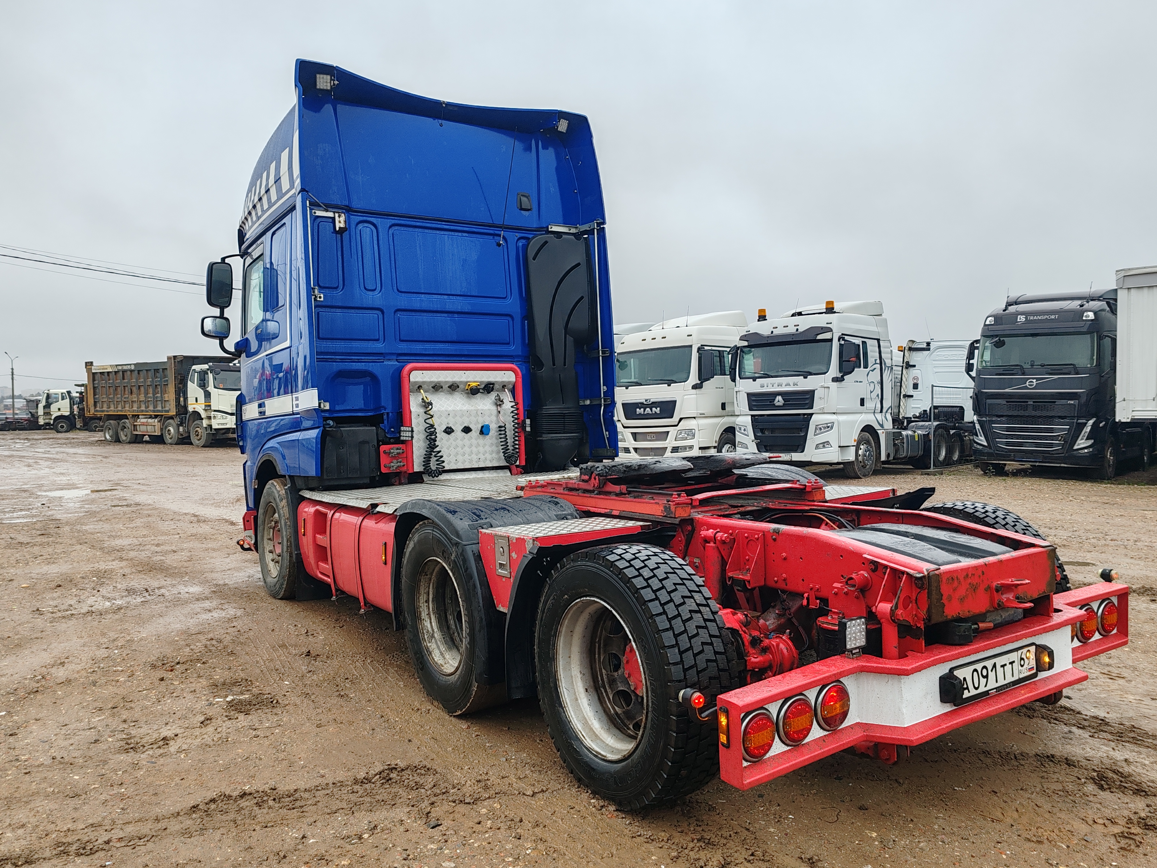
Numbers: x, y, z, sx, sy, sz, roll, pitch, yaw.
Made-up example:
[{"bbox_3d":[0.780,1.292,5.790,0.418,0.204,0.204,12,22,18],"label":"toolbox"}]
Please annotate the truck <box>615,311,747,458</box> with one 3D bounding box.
[{"bbox_3d":[3.850,-1.095,23.663,2.500,3.930,6.200,0,3,43],"label":"truck"}]

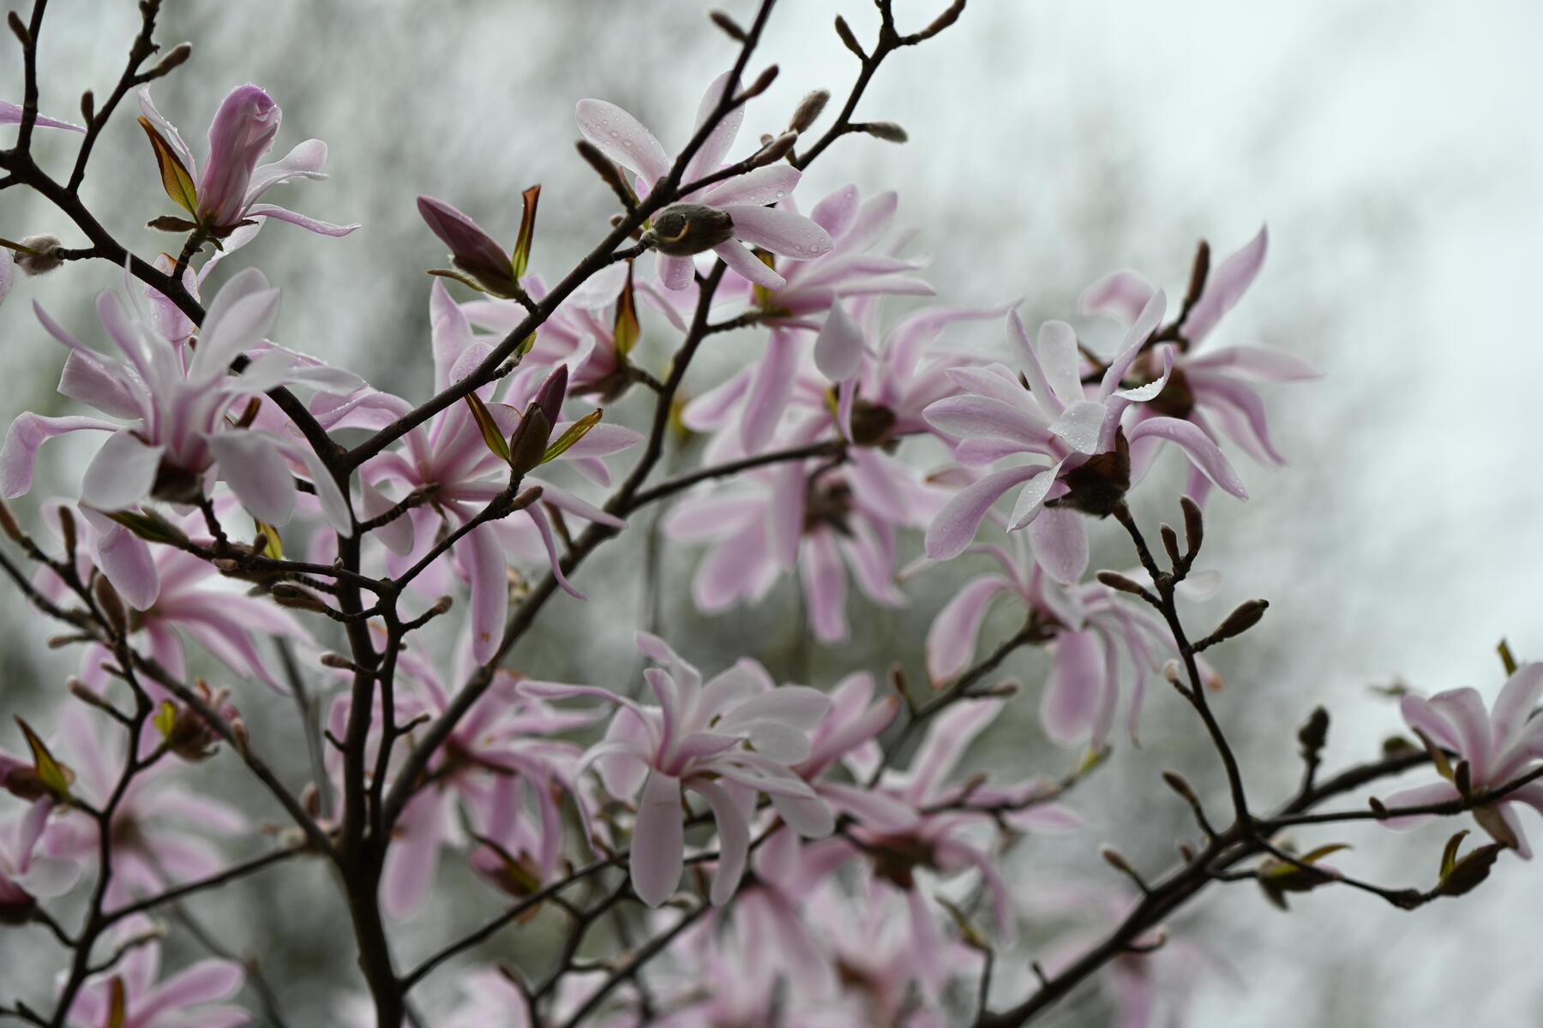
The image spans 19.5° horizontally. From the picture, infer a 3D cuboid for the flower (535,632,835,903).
[{"bbox_3d":[-0.031,0.088,1.550,0.105,0.095,0.075,5,-54,-29],"label":"flower"}]

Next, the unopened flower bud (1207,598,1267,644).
[{"bbox_3d":[0.161,0.037,1.550,0.024,0.008,0.008,-36,0,0],"label":"unopened flower bud"}]

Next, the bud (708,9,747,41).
[{"bbox_3d":[-0.015,-0.164,1.510,0.015,0.005,0.005,38,0,0],"label":"bud"}]

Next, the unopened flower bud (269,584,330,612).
[{"bbox_3d":[-0.155,0.028,1.480,0.019,0.007,0.007,17,0,-12],"label":"unopened flower bud"}]

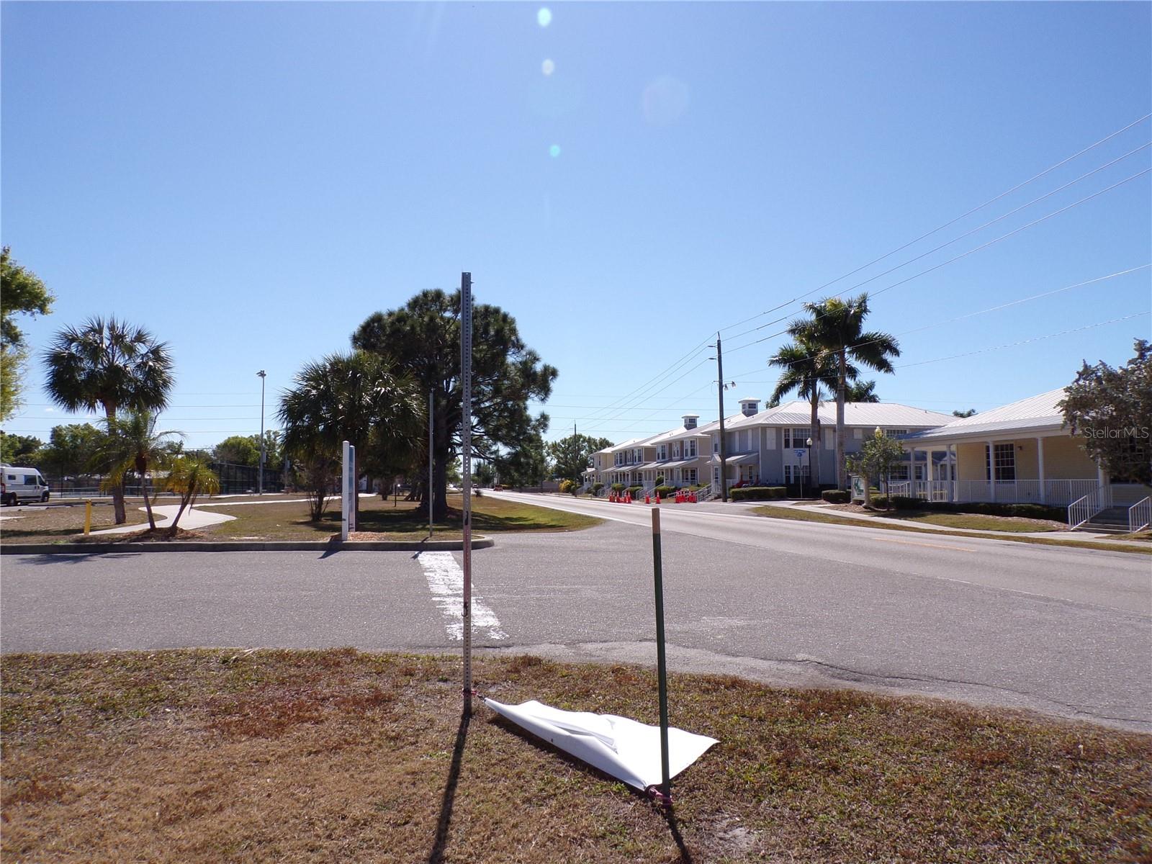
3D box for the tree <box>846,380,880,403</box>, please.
[{"bbox_3d":[30.007,0.500,85.127,5.200,12.100,5.000,0,-3,0],"label":"tree"}]

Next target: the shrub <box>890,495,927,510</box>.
[{"bbox_3d":[16.156,3.437,38.859,1.200,0.700,1.500,1,-4,-10],"label":"shrub"}]

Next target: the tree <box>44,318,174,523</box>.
[{"bbox_3d":[-14.052,-0.367,23.866,3.850,6.130,3.800,0,-3,0],"label":"tree"}]

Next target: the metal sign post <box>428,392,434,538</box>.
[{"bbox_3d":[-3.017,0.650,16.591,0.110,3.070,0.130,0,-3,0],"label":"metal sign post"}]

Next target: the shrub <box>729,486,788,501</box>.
[{"bbox_3d":[12.961,4.411,56.637,4.000,0.970,1.400,1,-4,-9],"label":"shrub"}]

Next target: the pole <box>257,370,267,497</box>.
[{"bbox_3d":[-30.874,0.037,78.142,0.950,12.220,0.800,0,-3,0],"label":"pole"}]

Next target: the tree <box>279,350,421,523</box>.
[{"bbox_3d":[-6.900,0.092,24.239,4.350,5.220,4.200,0,-3,0],"label":"tree"}]

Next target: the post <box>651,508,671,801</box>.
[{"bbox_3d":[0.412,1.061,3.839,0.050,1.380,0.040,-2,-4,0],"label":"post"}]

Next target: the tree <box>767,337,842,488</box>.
[{"bbox_3d":[15.787,-0.905,53.172,5.800,10.940,5.600,0,-4,0],"label":"tree"}]

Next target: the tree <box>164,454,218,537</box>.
[{"bbox_3d":[-8.554,1.417,17.747,1.270,1.770,1.250,0,-3,0],"label":"tree"}]

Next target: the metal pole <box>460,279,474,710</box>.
[{"bbox_3d":[-0.718,0.389,5.266,0.060,2.930,0.050,0,-4,0],"label":"metal pole"}]

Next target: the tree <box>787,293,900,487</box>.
[{"bbox_3d":[16.845,-2.221,50.252,6.800,13.120,6.500,0,-4,0],"label":"tree"}]

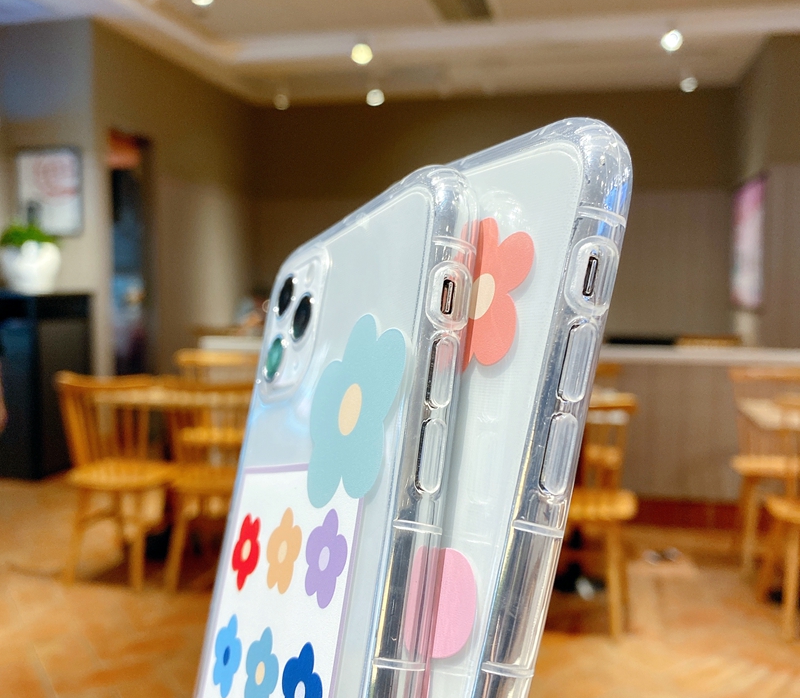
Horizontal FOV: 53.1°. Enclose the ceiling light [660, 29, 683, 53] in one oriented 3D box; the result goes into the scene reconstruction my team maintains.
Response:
[{"bbox_3d":[1.627,-1.843,4.802,0.125,0.135,0.125,3,6,19],"label":"ceiling light"}]

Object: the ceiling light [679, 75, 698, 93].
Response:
[{"bbox_3d":[2.126,-1.949,5.905,0.125,0.125,0.125,3,6,20],"label":"ceiling light"}]

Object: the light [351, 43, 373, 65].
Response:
[{"bbox_3d":[-0.249,-1.908,5.181,0.125,0.135,0.125,1,6,-3],"label":"light"}]

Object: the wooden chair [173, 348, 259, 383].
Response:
[{"bbox_3d":[-0.911,0.425,3.763,0.440,0.810,0.480,1,6,3],"label":"wooden chair"}]

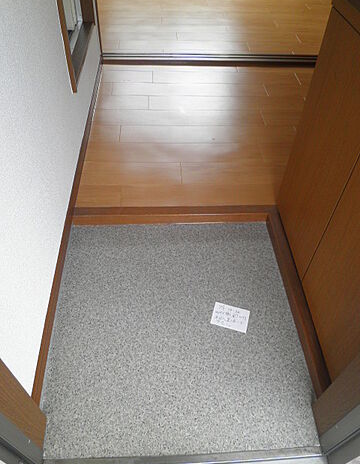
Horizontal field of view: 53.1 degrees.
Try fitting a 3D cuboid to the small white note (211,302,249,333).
[{"bbox_3d":[0.172,0.290,1.231,0.121,0.002,0.086,14,50,9],"label":"small white note"}]

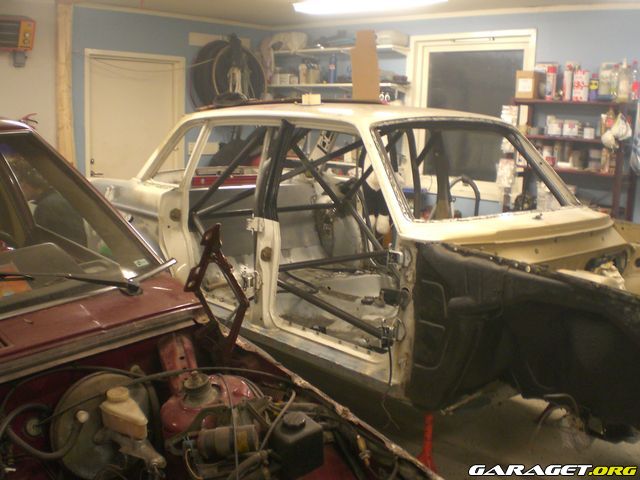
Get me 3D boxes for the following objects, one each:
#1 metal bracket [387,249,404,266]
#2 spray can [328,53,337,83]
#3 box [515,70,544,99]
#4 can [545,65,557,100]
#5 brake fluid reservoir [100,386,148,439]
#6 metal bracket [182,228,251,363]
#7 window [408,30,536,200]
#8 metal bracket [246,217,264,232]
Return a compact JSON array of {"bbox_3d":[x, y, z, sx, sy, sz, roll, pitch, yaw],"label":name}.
[{"bbox_3d":[0.341,0.079,3.168,0.060,0.075,0.060,-8,15,-44],"label":"metal bracket"},{"bbox_3d":[0.126,-1.619,6.665,0.066,0.274,0.066,2,11,0],"label":"spray can"},{"bbox_3d":[1.543,-1.131,5.144,0.150,0.188,0.145,-8,15,-44],"label":"box"},{"bbox_3d":[1.649,-1.111,4.987,0.066,0.236,0.066,2,11,0],"label":"can"},{"bbox_3d":[-0.410,0.376,1.514,0.065,0.084,0.128,-8,15,-44],"label":"brake fluid reservoir"},{"bbox_3d":[-0.277,0.134,1.879,0.060,0.340,0.230,-8,15,-44],"label":"metal bracket"},{"bbox_3d":[1.291,-1.091,6.232,1.253,1.428,0.110,12,14,43],"label":"window"},{"bbox_3d":[-0.353,-0.085,3.842,0.050,0.080,0.080,-8,15,-44],"label":"metal bracket"}]

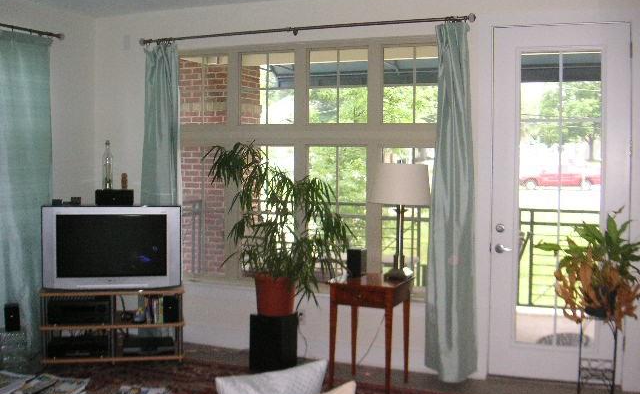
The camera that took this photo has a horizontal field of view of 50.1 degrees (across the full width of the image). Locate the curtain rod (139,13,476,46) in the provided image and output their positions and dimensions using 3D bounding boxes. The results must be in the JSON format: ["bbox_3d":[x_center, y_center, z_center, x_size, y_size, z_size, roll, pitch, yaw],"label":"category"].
[{"bbox_3d":[-0.217,-1.256,5.143,2.760,0.065,0.090,2,4,21],"label":"curtain rod"}]

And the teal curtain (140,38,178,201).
[{"bbox_3d":[-1.340,-0.033,5.644,0.350,2.470,0.130,2,4,21],"label":"teal curtain"}]

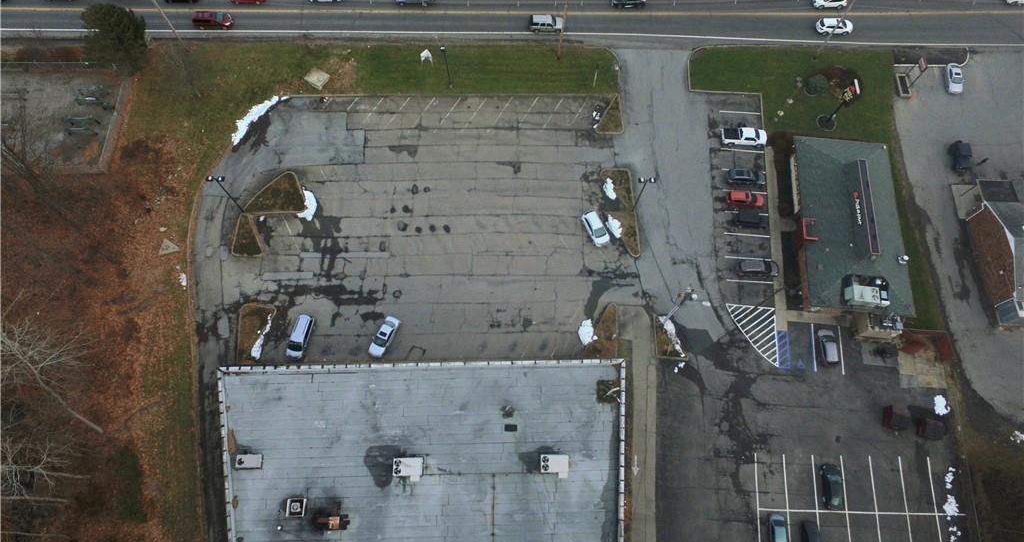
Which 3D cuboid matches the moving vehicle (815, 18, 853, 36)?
[{"bbox_3d":[46.467,-35.213,85.061,4.893,1.665,1.859,-1,69,-1],"label":"moving vehicle"}]

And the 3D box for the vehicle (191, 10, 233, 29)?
[{"bbox_3d":[-42.254,-35.366,83.355,5.161,1.740,1.942,1,69,-1],"label":"vehicle"}]

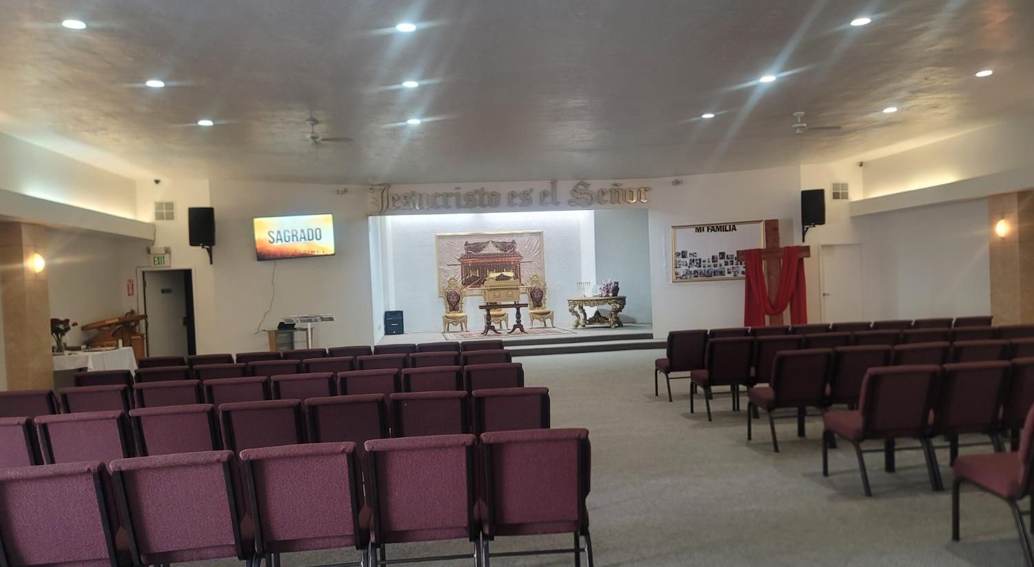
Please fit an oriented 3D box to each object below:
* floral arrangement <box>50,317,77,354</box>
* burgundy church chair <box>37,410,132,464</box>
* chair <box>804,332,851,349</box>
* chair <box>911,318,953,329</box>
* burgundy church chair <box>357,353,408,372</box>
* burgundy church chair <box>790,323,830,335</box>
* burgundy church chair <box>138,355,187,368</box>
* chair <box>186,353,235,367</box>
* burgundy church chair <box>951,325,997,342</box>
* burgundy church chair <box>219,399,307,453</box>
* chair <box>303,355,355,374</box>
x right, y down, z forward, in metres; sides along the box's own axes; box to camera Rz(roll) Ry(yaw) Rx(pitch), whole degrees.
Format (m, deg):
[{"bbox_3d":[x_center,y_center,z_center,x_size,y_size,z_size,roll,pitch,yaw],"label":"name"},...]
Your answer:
[{"bbox_3d":[-6.597,0.754,10.815,0.430,0.521,0.400,-2,0,-5],"label":"floral arrangement"},{"bbox_3d":[-2.562,1.178,4.614,0.492,0.840,0.656,-2,0,-11],"label":"burgundy church chair"},{"bbox_3d":[3.174,0.936,7.895,0.497,0.852,0.638,-2,0,-1],"label":"chair"},{"bbox_3d":[5.081,0.867,9.385,0.501,0.851,0.637,-2,0,-3],"label":"chair"},{"bbox_3d":[-1.346,1.145,7.619,0.505,0.862,0.630,-2,0,-9],"label":"burgundy church chair"},{"bbox_3d":[3.580,0.933,9.388,0.510,0.850,0.666,-2,0,-3],"label":"burgundy church chair"},{"bbox_3d":[-3.903,1.239,8.409,0.501,0.851,0.637,-2,0,-10],"label":"burgundy church chair"},{"bbox_3d":[-3.435,1.232,8.606,0.505,0.862,0.630,-2,0,-8],"label":"chair"},{"bbox_3d":[4.732,0.879,7.985,0.501,0.851,0.637,-2,0,-1],"label":"burgundy church chair"},{"bbox_3d":[-1.563,1.146,4.798,0.510,0.850,0.666,-2,0,-7],"label":"burgundy church chair"},{"bbox_3d":[-1.839,1.152,7.489,0.501,0.851,0.637,-2,0,-7],"label":"chair"}]

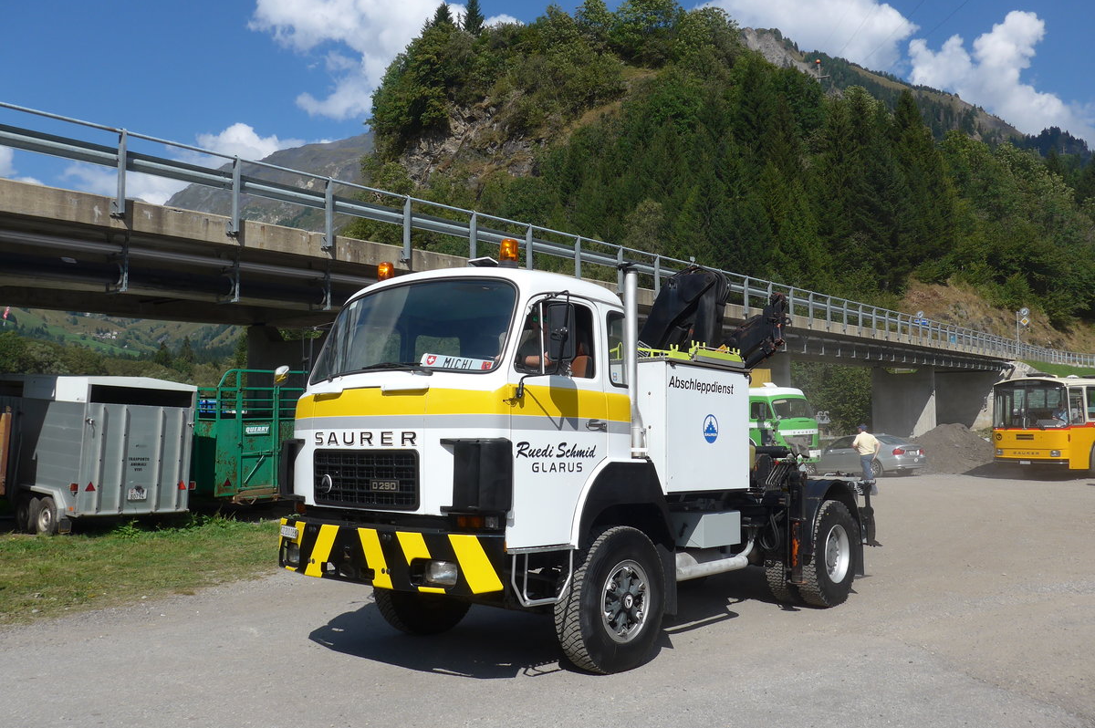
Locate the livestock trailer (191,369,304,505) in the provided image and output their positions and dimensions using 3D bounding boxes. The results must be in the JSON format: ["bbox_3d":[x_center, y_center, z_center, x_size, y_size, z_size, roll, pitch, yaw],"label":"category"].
[{"bbox_3d":[-6.600,1.500,18.200,4.300,2.550,2.200,-3,-4,42],"label":"livestock trailer"}]

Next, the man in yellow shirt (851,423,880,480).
[{"bbox_3d":[7.700,2.300,22.200,0.620,1.760,0.400,1,-5,-14],"label":"man in yellow shirt"}]

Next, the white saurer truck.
[{"bbox_3d":[0.868,0.763,8.862,2.550,3.300,6.550,-4,-7,41],"label":"white saurer truck"}]

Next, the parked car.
[{"bbox_3d":[10.720,3.100,31.400,1.820,1.430,4.500,3,-5,-31],"label":"parked car"}]

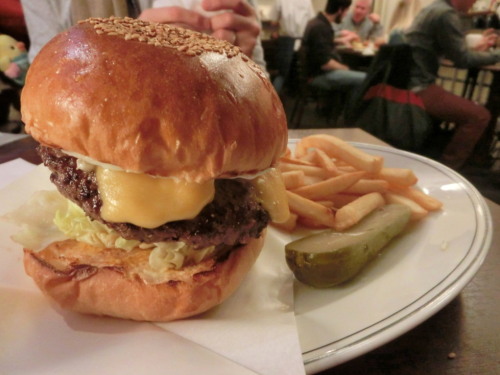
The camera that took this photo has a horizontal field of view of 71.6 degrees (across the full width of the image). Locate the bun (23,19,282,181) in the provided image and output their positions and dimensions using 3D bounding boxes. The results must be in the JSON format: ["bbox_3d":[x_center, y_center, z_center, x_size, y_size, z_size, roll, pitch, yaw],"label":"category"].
[{"bbox_3d":[-0.033,-0.038,0.143,0.102,0.049,0.102,10,14,-4],"label":"bun"}]

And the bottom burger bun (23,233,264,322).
[{"bbox_3d":[-0.043,0.025,0.155,0.099,0.028,0.099,1,18,0],"label":"bottom burger bun"}]

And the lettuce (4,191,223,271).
[{"bbox_3d":[-0.051,0.009,0.145,0.104,0.026,0.082,2,17,-1],"label":"lettuce"}]

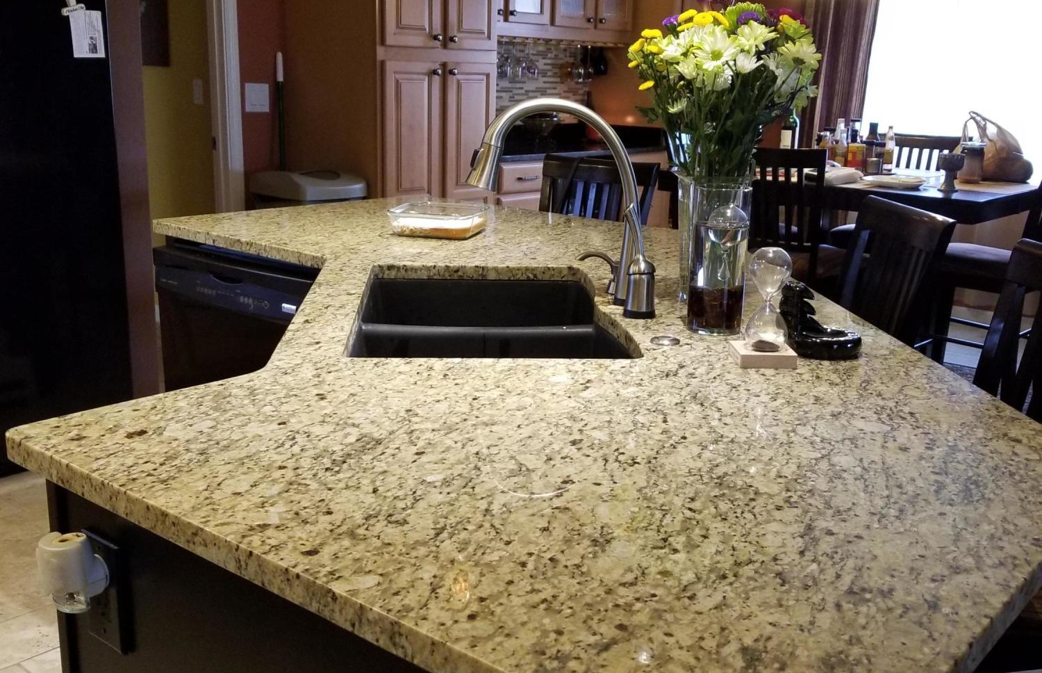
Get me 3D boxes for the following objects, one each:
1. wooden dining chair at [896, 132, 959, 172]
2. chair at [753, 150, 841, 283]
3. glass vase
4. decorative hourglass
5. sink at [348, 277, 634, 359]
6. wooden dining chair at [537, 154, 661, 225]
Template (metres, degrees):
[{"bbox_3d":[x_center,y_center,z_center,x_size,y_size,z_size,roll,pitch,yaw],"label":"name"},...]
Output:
[{"bbox_3d":[1.973,-0.485,5.412,0.460,1.063,0.550,11,17,29],"label":"wooden dining chair"},{"bbox_3d":[1.183,-0.361,4.868,0.460,1.055,0.550,8,16,21],"label":"chair"},{"bbox_3d":[0.376,-0.150,2.001,0.107,0.272,0.107,2,15,0],"label":"glass vase"},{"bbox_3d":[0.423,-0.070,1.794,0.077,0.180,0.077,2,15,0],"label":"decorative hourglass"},{"bbox_3d":[-0.077,0.070,2.184,0.530,0.230,0.790,1,15,-5],"label":"sink"},{"bbox_3d":[0.121,-0.076,3.686,0.460,1.055,0.550,12,18,32],"label":"wooden dining chair"}]

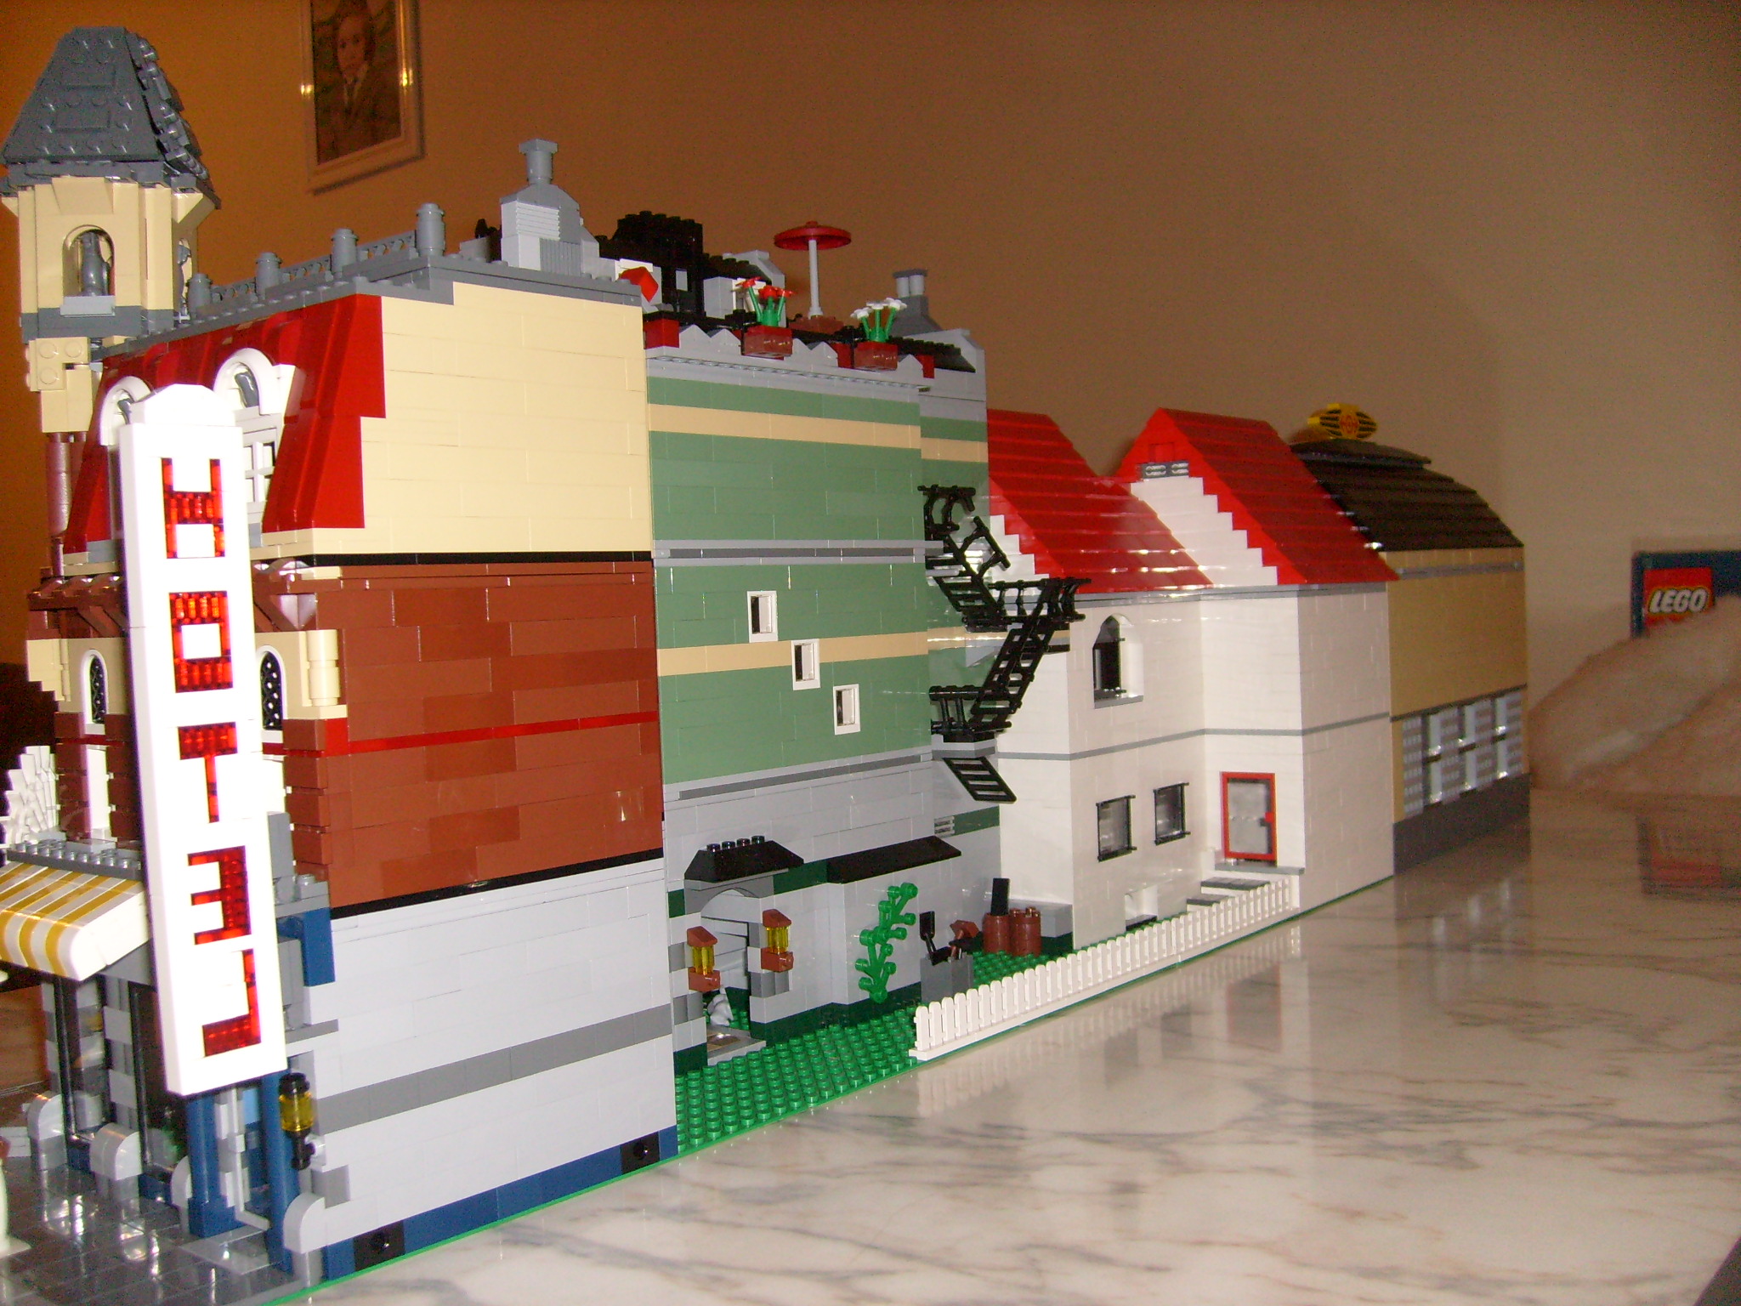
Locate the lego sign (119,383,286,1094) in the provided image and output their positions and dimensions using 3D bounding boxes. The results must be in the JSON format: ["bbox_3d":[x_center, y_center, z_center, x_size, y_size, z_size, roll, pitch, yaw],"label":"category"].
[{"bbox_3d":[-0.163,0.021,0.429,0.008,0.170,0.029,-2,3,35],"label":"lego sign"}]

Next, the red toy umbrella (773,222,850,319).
[{"bbox_3d":[-0.024,-0.161,0.740,0.032,0.041,0.032,-3,2,0],"label":"red toy umbrella"}]

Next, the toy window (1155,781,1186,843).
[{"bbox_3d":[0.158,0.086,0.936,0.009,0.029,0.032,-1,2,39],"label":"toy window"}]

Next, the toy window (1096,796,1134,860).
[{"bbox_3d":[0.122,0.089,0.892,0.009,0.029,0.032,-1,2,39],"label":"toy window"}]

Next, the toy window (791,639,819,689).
[{"bbox_3d":[-0.029,0.005,0.711,0.008,0.019,0.016,-1,2,39],"label":"toy window"}]

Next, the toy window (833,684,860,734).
[{"bbox_3d":[-0.013,0.023,0.731,0.008,0.019,0.016,-1,2,39],"label":"toy window"}]

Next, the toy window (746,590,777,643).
[{"bbox_3d":[-0.045,-0.014,0.692,0.008,0.019,0.016,-1,2,39],"label":"toy window"}]

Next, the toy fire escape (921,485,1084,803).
[{"bbox_3d":[0.052,-0.005,0.814,0.052,0.143,0.092,-1,2,39],"label":"toy fire escape"}]

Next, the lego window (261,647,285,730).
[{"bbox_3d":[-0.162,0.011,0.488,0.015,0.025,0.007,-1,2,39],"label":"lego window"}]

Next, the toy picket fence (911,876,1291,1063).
[{"bbox_3d":[0.117,0.135,0.786,0.008,0.019,0.320,-1,2,39],"label":"toy picket fence"}]

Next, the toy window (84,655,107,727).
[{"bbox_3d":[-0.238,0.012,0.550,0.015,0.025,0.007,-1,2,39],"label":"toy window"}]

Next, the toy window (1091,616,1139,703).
[{"bbox_3d":[0.121,0.003,0.899,0.013,0.045,0.046,-1,2,39],"label":"toy window"}]

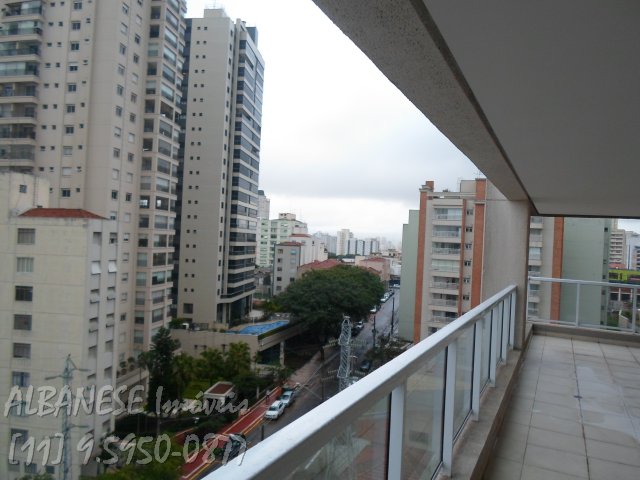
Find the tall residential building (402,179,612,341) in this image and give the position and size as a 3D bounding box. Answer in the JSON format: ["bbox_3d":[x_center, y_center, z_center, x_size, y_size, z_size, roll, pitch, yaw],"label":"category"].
[{"bbox_3d":[33.562,7.544,84.144,31.000,35.000,20.000,3,0,27],"label":"tall residential building"}]

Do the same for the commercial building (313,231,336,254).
[{"bbox_3d":[5.768,8.122,609.975,28.000,34.000,20.000,3,0,10],"label":"commercial building"}]

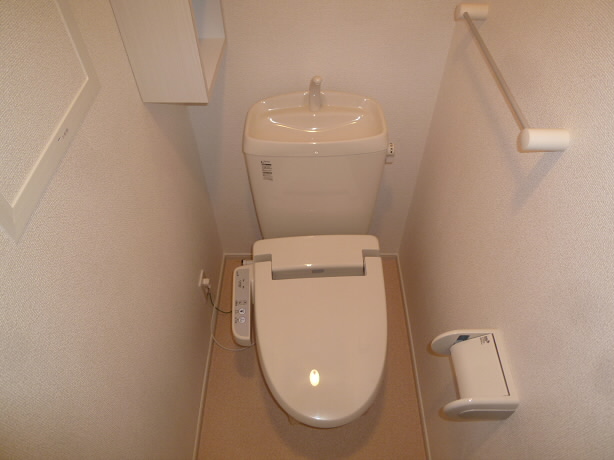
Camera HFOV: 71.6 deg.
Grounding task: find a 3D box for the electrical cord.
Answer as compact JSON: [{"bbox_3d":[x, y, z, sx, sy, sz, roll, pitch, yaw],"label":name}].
[{"bbox_3d":[-0.272,0.314,1.531,0.165,0.160,0.215,0,50,1],"label":"electrical cord"}]

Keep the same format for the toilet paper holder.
[{"bbox_3d":[0.338,0.298,0.877,0.127,0.120,0.141,0,50,1],"label":"toilet paper holder"}]

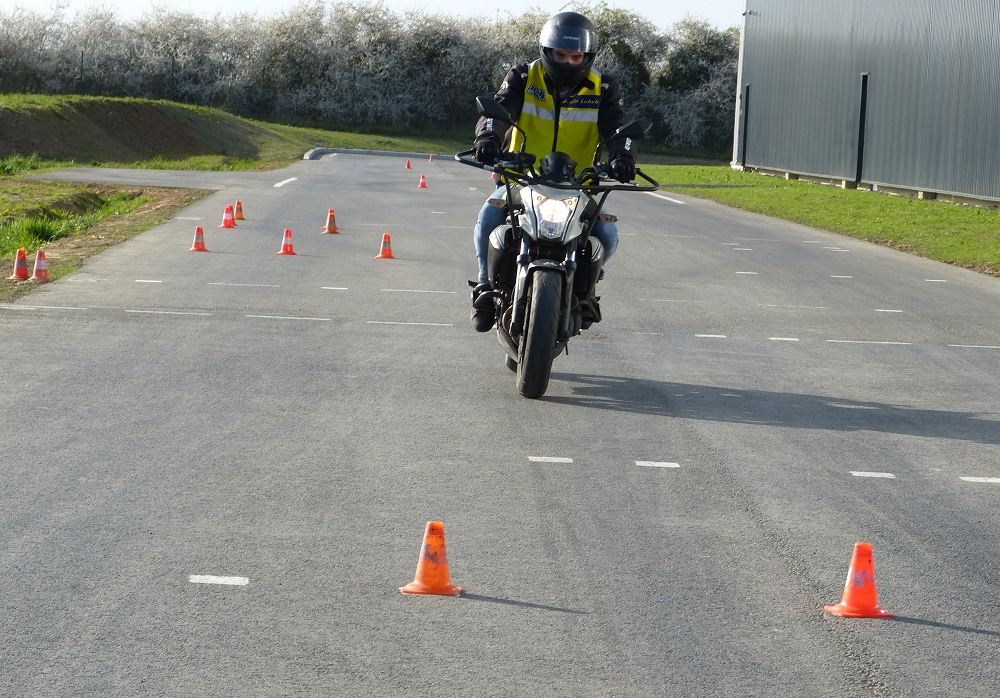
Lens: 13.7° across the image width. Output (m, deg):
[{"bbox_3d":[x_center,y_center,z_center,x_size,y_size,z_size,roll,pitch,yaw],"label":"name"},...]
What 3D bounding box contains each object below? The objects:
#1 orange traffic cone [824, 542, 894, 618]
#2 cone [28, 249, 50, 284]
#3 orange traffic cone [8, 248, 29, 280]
[{"bbox_3d":[1.013,0.641,11.663,0.153,0.194,0.153,1,4,-21],"label":"orange traffic cone"},{"bbox_3d":[-2.997,-0.546,27.218,0.153,0.194,0.153,2,4,-5],"label":"cone"},{"bbox_3d":[-3.172,-0.562,27.458,0.153,0.194,0.153,2,4,-5],"label":"orange traffic cone"}]

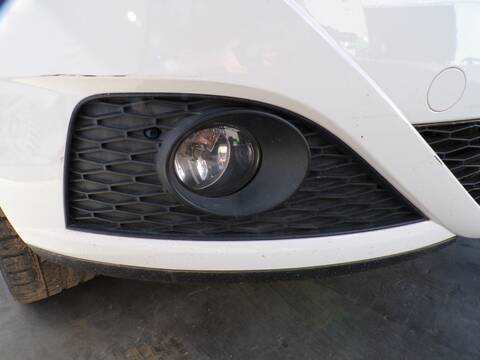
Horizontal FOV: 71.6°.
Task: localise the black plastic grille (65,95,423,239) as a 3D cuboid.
[{"bbox_3d":[0.015,-0.021,0.400,0.455,0.168,0.090,-2,16,-6],"label":"black plastic grille"}]

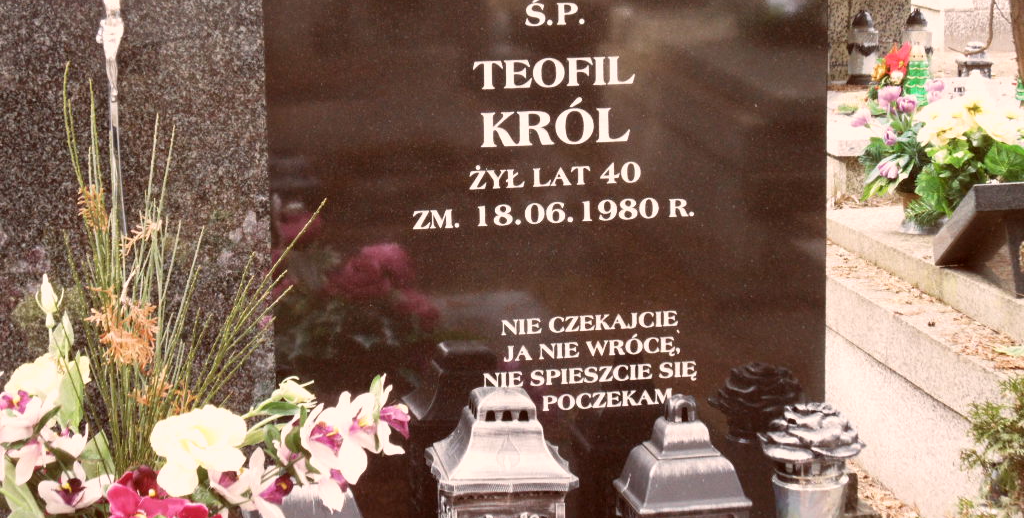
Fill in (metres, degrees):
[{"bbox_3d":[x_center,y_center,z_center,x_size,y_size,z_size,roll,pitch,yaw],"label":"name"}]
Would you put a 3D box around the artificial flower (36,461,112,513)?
[{"bbox_3d":[-0.421,0.219,2.270,0.069,0.045,0.045,-2,13,-5],"label":"artificial flower"}]

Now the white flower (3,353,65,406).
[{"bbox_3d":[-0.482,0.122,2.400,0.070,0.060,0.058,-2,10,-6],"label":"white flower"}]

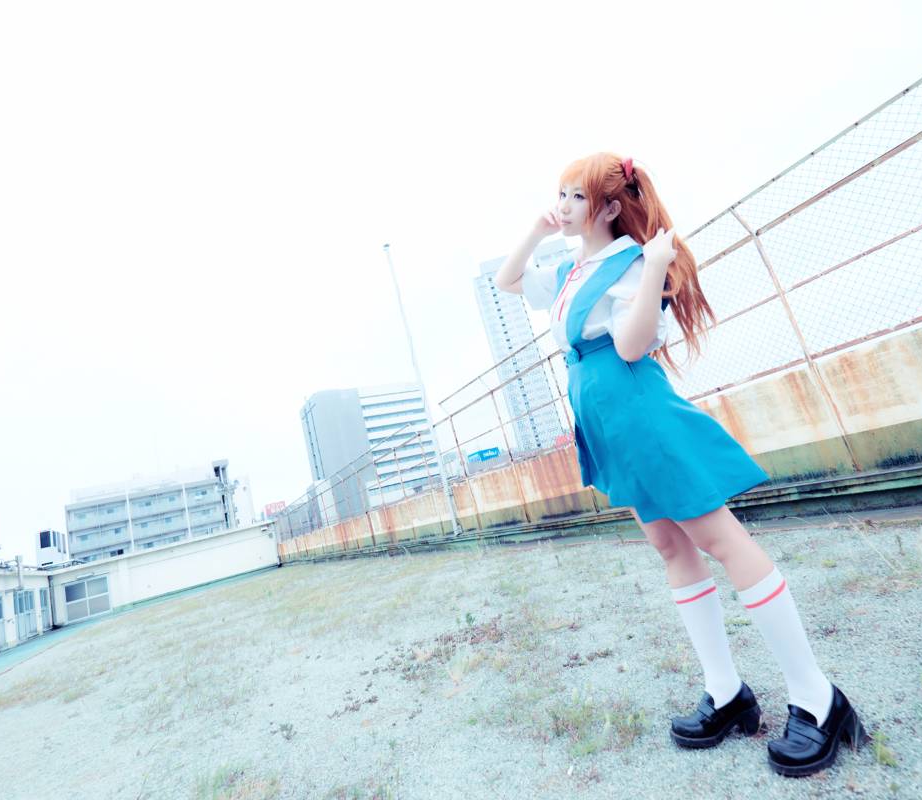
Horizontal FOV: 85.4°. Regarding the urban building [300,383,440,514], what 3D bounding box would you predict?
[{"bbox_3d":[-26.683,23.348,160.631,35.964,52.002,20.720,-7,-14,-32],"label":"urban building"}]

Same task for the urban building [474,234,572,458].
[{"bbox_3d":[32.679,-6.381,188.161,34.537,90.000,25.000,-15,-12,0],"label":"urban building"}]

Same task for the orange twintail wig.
[{"bbox_3d":[0.488,-0.403,1.421,0.320,0.690,0.280,-11,-12,-16],"label":"orange twintail wig"}]

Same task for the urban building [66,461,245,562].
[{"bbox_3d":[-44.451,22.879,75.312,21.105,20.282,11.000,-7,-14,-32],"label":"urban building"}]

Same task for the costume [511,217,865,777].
[{"bbox_3d":[0.540,0.185,1.323,0.480,1.350,0.460,-11,-12,-16],"label":"costume"}]

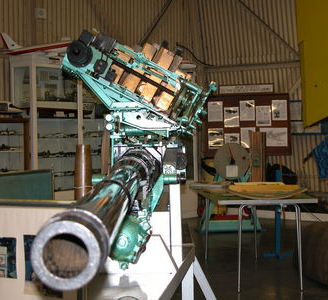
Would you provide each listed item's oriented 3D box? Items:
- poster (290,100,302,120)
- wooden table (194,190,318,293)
[{"bbox_3d":[1.946,-0.573,10.500,0.200,0.290,0.020,0,1,26],"label":"poster"},{"bbox_3d":[0.749,0.749,6.376,0.800,0.730,1.420,-1,1,-7],"label":"wooden table"}]

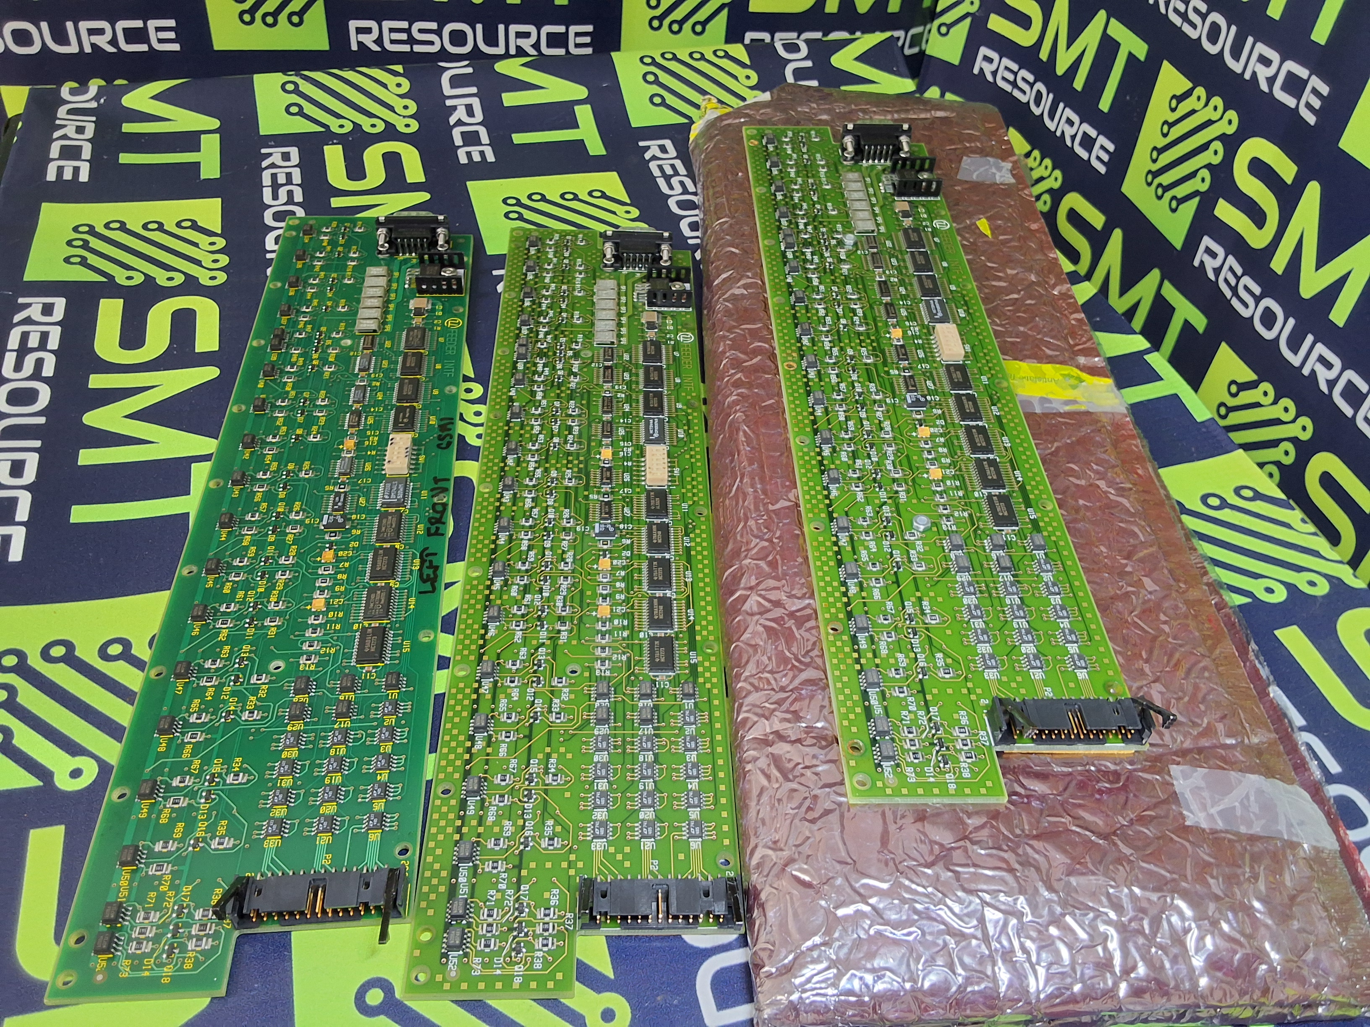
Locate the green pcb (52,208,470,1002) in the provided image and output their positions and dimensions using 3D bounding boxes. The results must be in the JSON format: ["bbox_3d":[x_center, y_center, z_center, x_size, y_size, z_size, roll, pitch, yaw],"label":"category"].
[{"bbox_3d":[-0.121,-0.014,0.376,0.082,0.015,0.344,-1,46,-6],"label":"green pcb"}]

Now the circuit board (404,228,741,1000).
[{"bbox_3d":[-0.032,-0.011,0.381,0.082,0.015,0.344,1,45,-4],"label":"circuit board"}]

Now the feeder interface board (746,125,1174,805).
[{"bbox_3d":[0.077,-0.057,0.393,0.086,0.015,0.344,0,47,-4],"label":"feeder interface board"}]

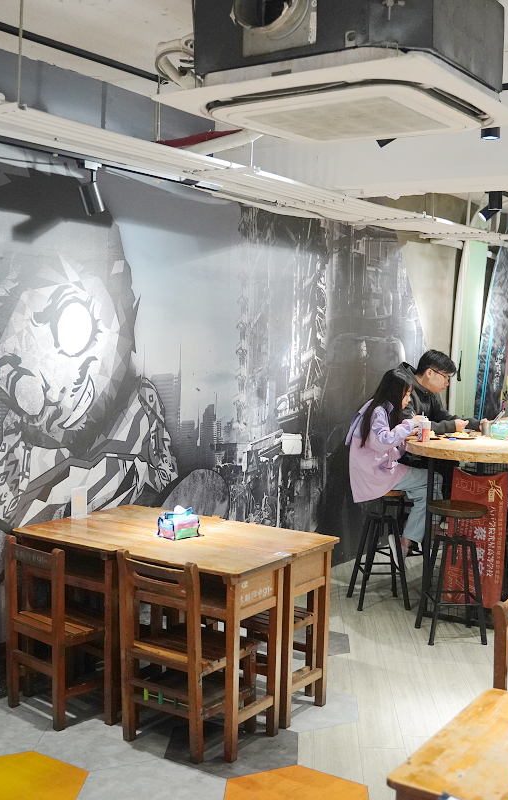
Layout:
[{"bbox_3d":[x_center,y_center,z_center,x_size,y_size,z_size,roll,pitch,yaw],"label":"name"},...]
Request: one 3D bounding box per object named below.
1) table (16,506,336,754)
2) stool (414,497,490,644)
[{"bbox_3d":[-0.353,0.972,4.168,1.220,0.750,0.781,4,5,33],"label":"table"},{"bbox_3d":[1.105,0.950,5.192,0.342,0.735,0.342,1,4,-4],"label":"stool"}]

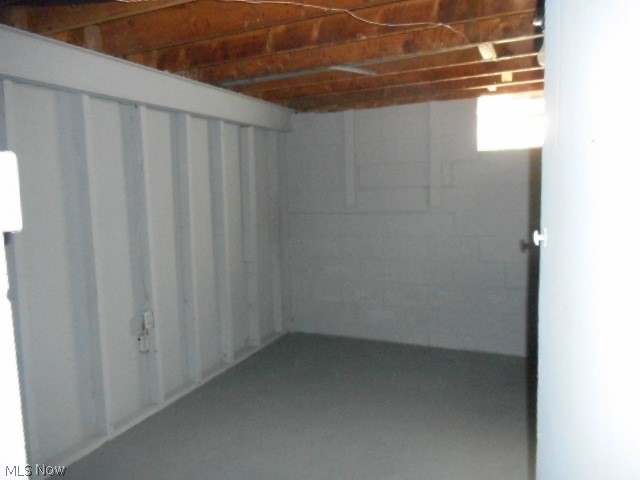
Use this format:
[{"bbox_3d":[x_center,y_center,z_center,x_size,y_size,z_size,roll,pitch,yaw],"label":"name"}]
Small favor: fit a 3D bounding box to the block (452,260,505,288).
[{"bbox_3d":[1.319,0.274,3.808,0.400,0.203,0.190,1,7,25],"label":"block"}]

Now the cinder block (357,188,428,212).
[{"bbox_3d":[0.643,-0.345,4.045,0.599,0.203,0.190,1,7,25],"label":"cinder block"}]

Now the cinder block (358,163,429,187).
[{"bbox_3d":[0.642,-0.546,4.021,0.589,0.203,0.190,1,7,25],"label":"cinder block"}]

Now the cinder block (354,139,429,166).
[{"bbox_3d":[0.631,-0.749,4.002,0.599,0.203,0.190,1,7,25],"label":"cinder block"}]

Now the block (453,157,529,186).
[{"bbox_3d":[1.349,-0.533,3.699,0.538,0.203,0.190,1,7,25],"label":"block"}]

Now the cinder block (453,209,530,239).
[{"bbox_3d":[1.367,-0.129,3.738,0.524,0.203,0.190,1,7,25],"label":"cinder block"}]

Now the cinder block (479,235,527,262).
[{"bbox_3d":[1.491,0.075,3.706,0.386,0.203,0.190,1,7,25],"label":"cinder block"}]

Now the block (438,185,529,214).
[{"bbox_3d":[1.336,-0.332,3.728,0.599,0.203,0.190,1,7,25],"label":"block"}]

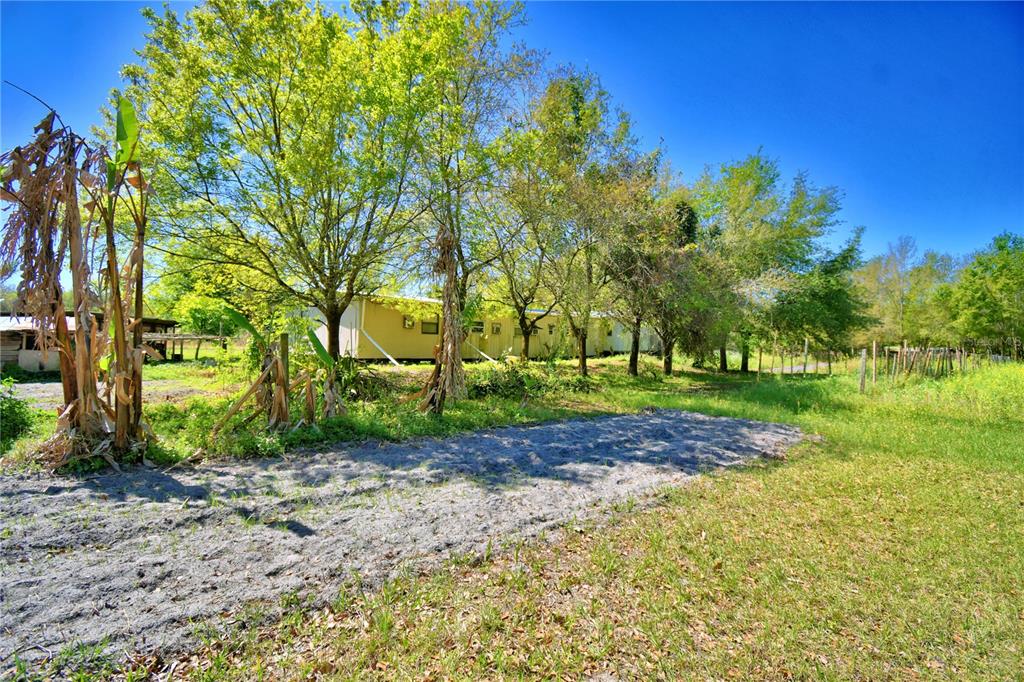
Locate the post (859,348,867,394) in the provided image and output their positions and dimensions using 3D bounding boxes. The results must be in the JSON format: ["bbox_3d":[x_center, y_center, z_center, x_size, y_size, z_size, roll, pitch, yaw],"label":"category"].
[{"bbox_3d":[10.549,0.936,12.800,0.105,1.400,0.105,2,-1,39],"label":"post"}]

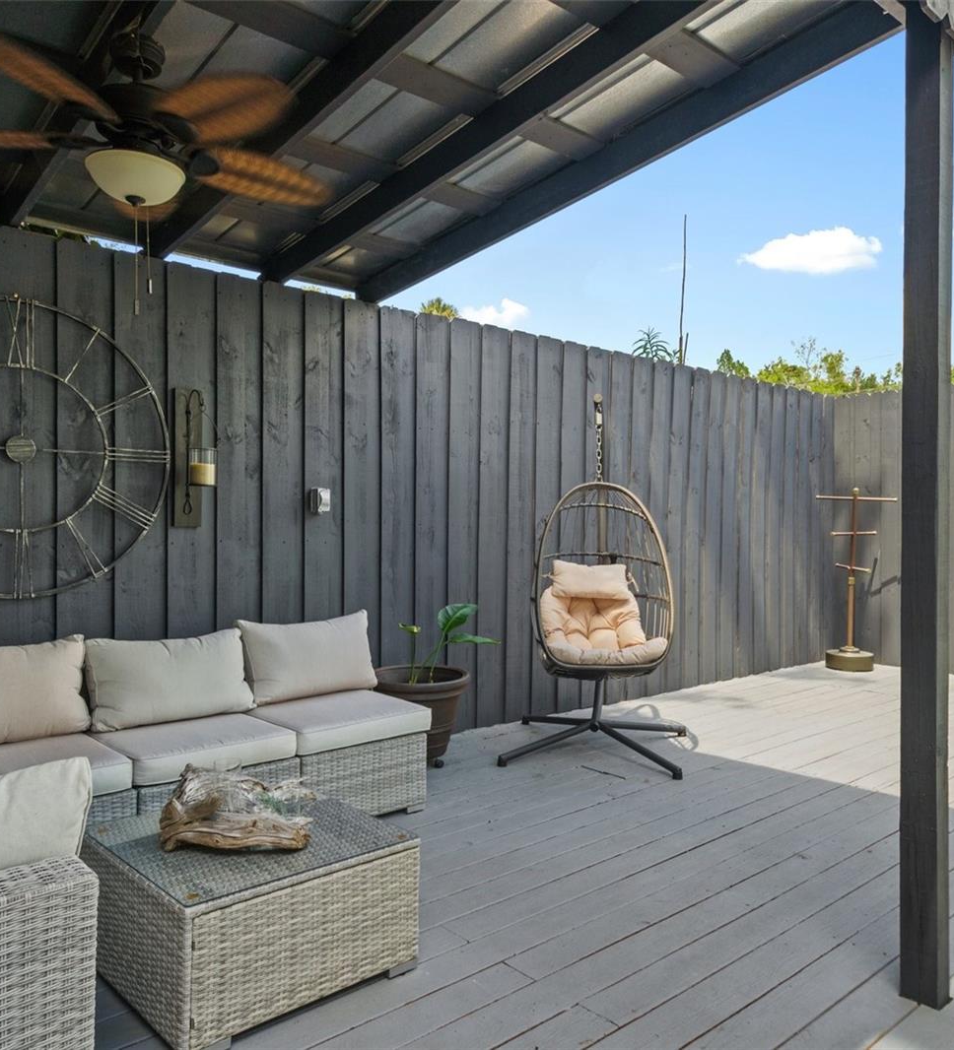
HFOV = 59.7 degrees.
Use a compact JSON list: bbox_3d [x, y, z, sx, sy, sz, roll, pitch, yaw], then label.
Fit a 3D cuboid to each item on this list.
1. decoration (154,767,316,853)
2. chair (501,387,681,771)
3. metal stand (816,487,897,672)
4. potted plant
[{"bbox_3d":[-0.673,0.810,2.449,0.435,0.182,0.324,0,0,0],"label":"decoration"},{"bbox_3d":[0.665,0.261,4.635,1.052,1.968,1.063,0,0,2],"label":"chair"},{"bbox_3d":[3.269,0.455,7.216,0.719,1.579,0.627,0,0,6],"label":"metal stand"},{"bbox_3d":[-0.223,0.825,4.341,0.658,0.840,0.546,0,0,0],"label":"potted plant"}]

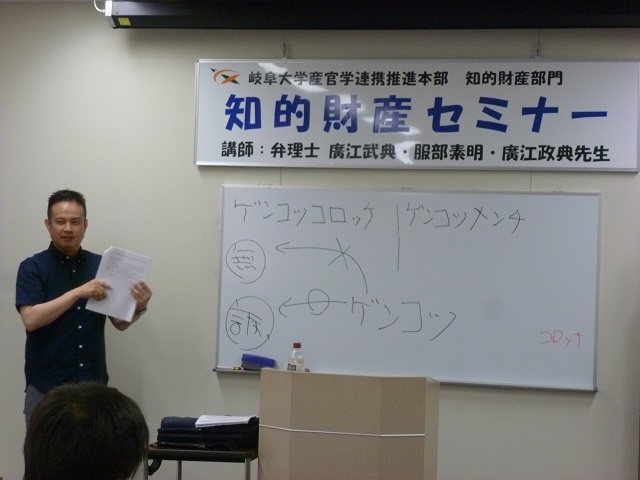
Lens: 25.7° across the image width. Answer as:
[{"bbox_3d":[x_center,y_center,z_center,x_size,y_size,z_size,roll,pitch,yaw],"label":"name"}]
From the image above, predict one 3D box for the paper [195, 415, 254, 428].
[{"bbox_3d":[-0.375,0.728,5.640,0.220,0.020,0.280,2,0,4],"label":"paper"}]

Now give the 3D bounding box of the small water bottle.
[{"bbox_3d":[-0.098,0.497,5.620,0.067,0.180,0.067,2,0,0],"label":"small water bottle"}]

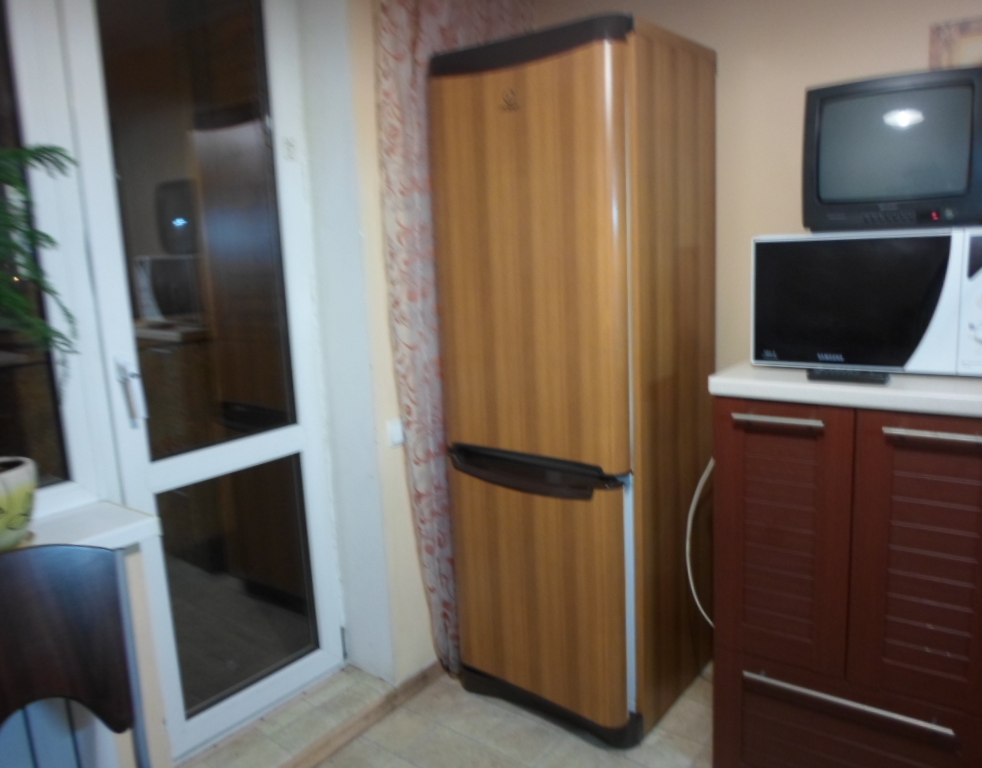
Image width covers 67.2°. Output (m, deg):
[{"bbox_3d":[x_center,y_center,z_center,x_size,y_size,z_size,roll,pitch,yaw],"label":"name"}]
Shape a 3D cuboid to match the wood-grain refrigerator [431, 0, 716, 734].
[{"bbox_3d":[0.258,0.010,2.189,0.605,1.845,0.595,6,14,40],"label":"wood-grain refrigerator"}]

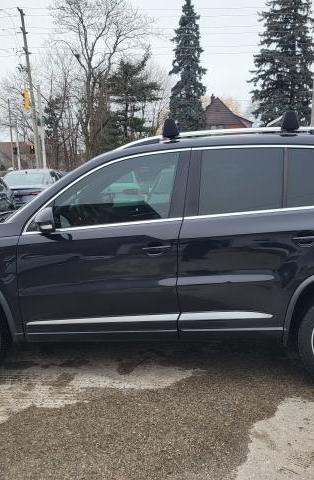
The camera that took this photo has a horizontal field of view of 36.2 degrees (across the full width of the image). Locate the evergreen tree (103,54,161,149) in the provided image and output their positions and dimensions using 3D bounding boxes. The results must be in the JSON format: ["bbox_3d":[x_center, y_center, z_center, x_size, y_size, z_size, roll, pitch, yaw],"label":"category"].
[{"bbox_3d":[-1.632,-9.227,37.004,4.500,9.640,4.500,-2,9,0],"label":"evergreen tree"}]

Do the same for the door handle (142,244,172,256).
[{"bbox_3d":[0.000,0.061,3.003,0.195,0.050,0.050,-1,9,6],"label":"door handle"}]

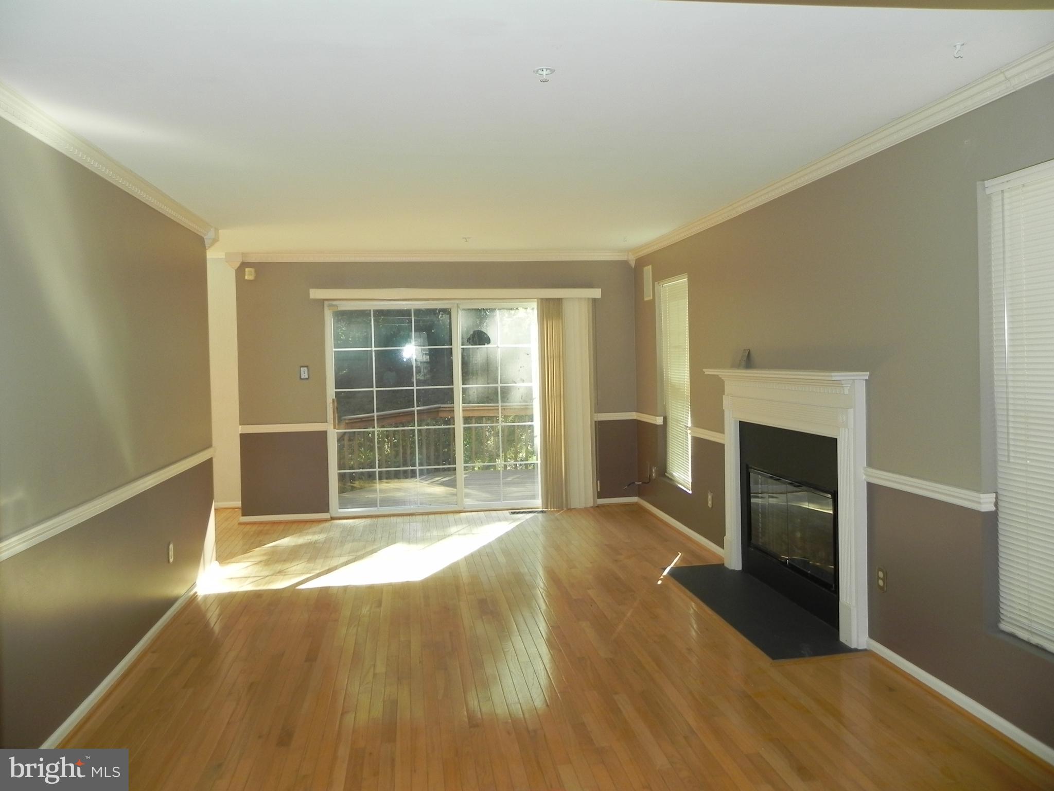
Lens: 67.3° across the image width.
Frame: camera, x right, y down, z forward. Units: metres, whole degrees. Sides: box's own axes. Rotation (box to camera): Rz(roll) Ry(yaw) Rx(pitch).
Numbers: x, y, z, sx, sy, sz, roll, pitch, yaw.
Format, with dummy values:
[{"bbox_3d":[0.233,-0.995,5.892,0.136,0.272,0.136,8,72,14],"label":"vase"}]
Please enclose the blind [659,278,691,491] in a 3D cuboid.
[{"bbox_3d":[1.276,-0.108,6.625,0.045,1.710,0.820,-2,3,-8],"label":"blind"}]

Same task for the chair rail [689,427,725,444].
[{"bbox_3d":[1.333,0.284,5.801,0.036,0.071,0.820,-2,3,-8],"label":"chair rail"}]

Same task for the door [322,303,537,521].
[{"bbox_3d":[-0.728,0.107,7.455,2.215,1.990,0.120,-2,3,-8],"label":"door"}]

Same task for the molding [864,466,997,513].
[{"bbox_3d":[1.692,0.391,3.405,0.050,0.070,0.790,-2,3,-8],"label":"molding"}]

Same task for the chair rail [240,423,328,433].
[{"bbox_3d":[-2.211,0.295,7.212,0.780,0.071,0.030,-2,3,-8],"label":"chair rail"}]

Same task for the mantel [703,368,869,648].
[{"bbox_3d":[1.429,0.528,4.604,0.191,1.344,1.666,-2,3,-8],"label":"mantel"}]

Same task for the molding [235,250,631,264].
[{"bbox_3d":[-0.807,-1.279,7.321,3.670,0.086,0.080,-2,3,-8],"label":"molding"}]

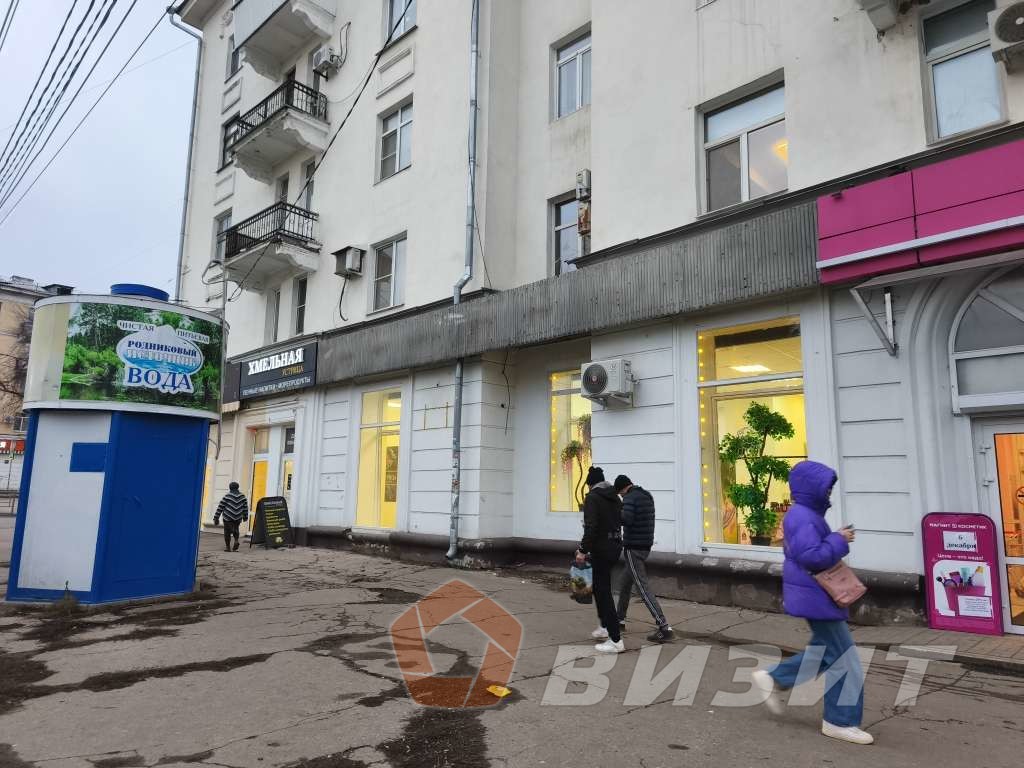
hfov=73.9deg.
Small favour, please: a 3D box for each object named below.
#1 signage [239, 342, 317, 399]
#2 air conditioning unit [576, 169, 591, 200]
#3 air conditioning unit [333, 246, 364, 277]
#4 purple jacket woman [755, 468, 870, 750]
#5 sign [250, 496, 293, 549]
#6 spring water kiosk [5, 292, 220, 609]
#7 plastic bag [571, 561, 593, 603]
[{"bbox_3d":[-6.882,-0.327,19.834,0.180,1.150,4.750,10,-13,-44],"label":"signage"},{"bbox_3d":[1.522,-3.667,12.766,0.760,0.570,0.280,10,-13,-44],"label":"air conditioning unit"},{"bbox_3d":[-4.192,-3.052,17.465,0.440,0.620,0.820,10,-13,-44],"label":"air conditioning unit"},{"bbox_3d":[1.878,1.317,4.309,0.750,1.660,0.520,-5,-11,30],"label":"purple jacket woman"},{"bbox_3d":[-6.186,3.562,17.500,0.600,1.250,0.700,-7,-12,39],"label":"sign"},{"bbox_3d":[-5.776,0.868,10.067,2.350,4.300,2.350,-3,-10,22],"label":"spring water kiosk"},{"bbox_3d":[0.746,2.066,7.100,0.300,0.450,0.180,-4,-10,27],"label":"plastic bag"}]

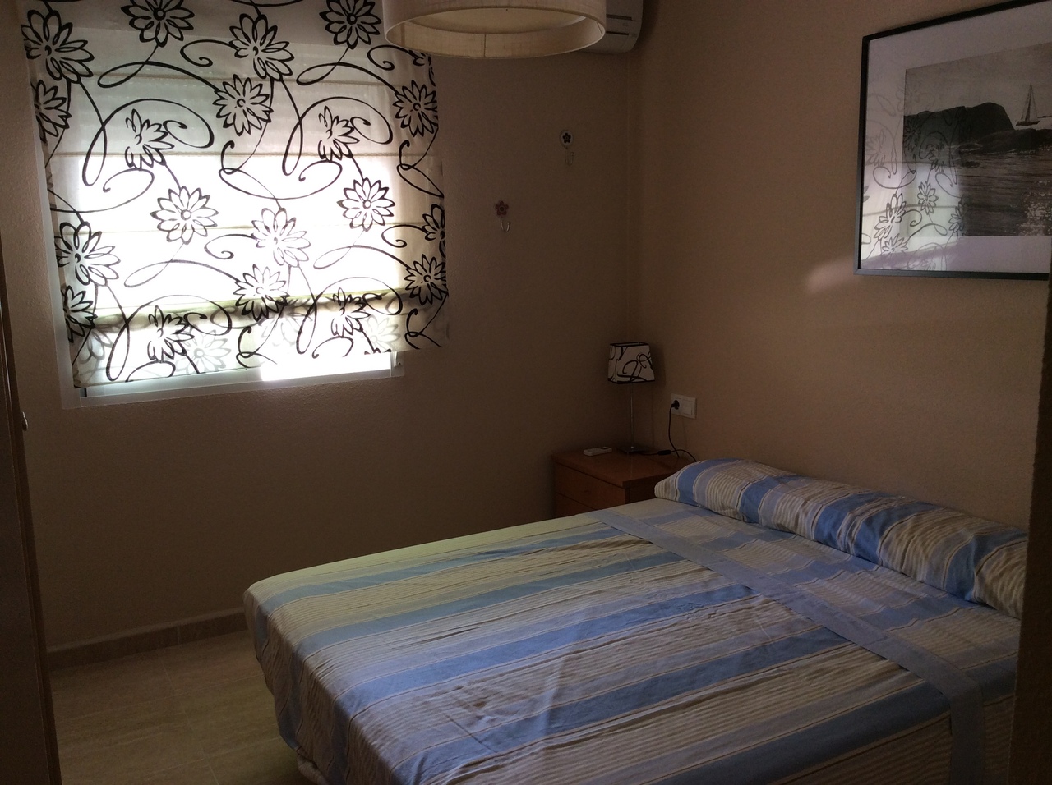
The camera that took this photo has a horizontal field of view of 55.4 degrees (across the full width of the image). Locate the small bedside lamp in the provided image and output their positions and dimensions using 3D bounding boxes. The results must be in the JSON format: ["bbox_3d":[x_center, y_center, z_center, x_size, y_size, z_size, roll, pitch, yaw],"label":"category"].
[{"bbox_3d":[0.435,0.022,4.110,0.167,0.444,0.104,-5,10,-18],"label":"small bedside lamp"}]

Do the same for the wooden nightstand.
[{"bbox_3d":[0.421,0.509,4.008,0.422,0.482,0.510,-6,11,-28],"label":"wooden nightstand"}]

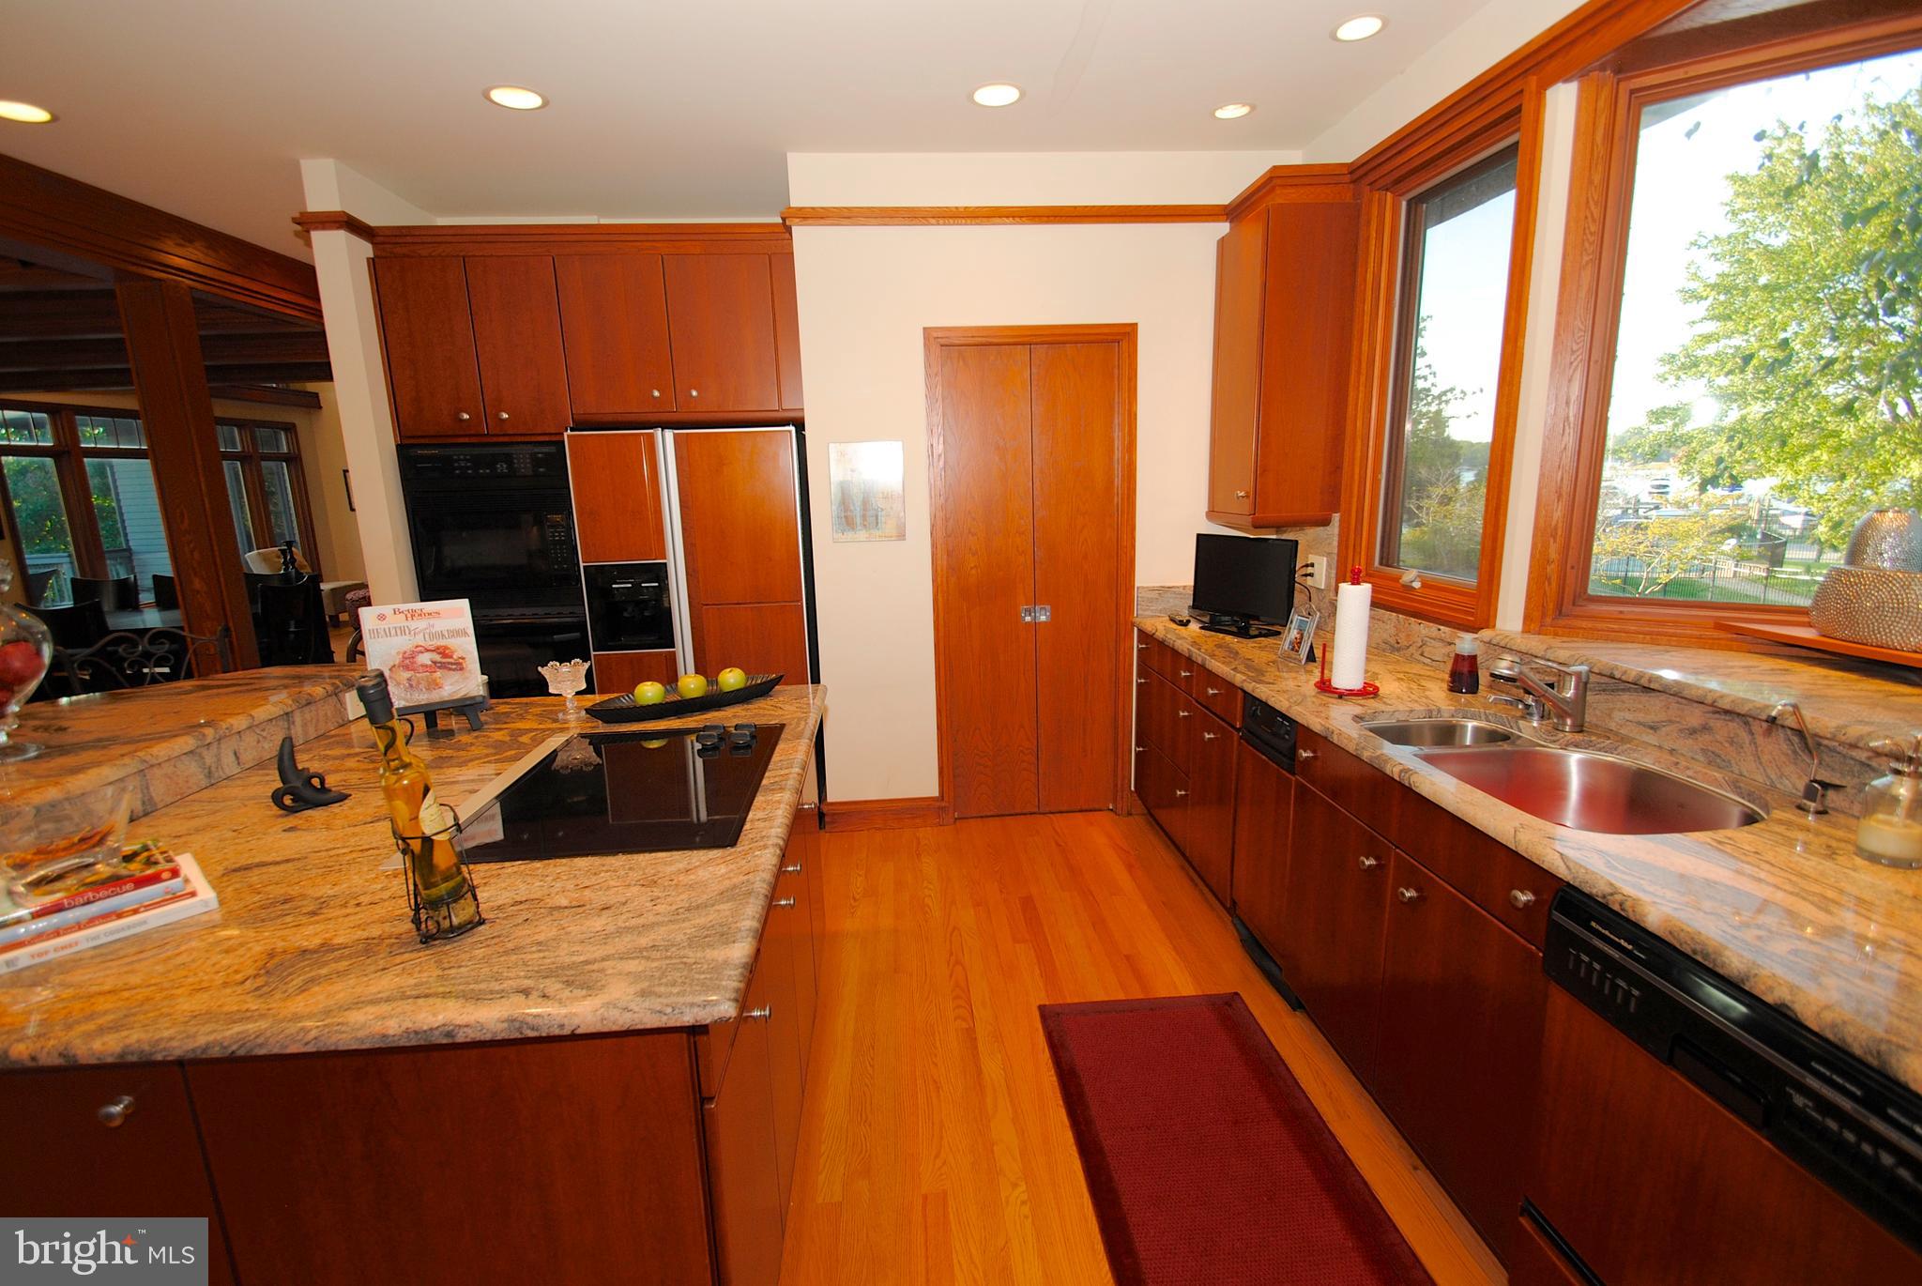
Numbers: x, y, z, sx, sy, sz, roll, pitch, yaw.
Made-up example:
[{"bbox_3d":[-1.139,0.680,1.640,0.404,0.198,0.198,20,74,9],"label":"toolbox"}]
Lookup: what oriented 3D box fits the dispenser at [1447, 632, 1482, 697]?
[{"bbox_3d":[1.337,0.054,2.124,0.058,0.154,0.075,-1,10,2],"label":"dispenser"}]

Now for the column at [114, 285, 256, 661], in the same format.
[{"bbox_3d":[-3.573,-0.386,3.808,0.190,2.460,0.155,-2,11,-4],"label":"column"}]

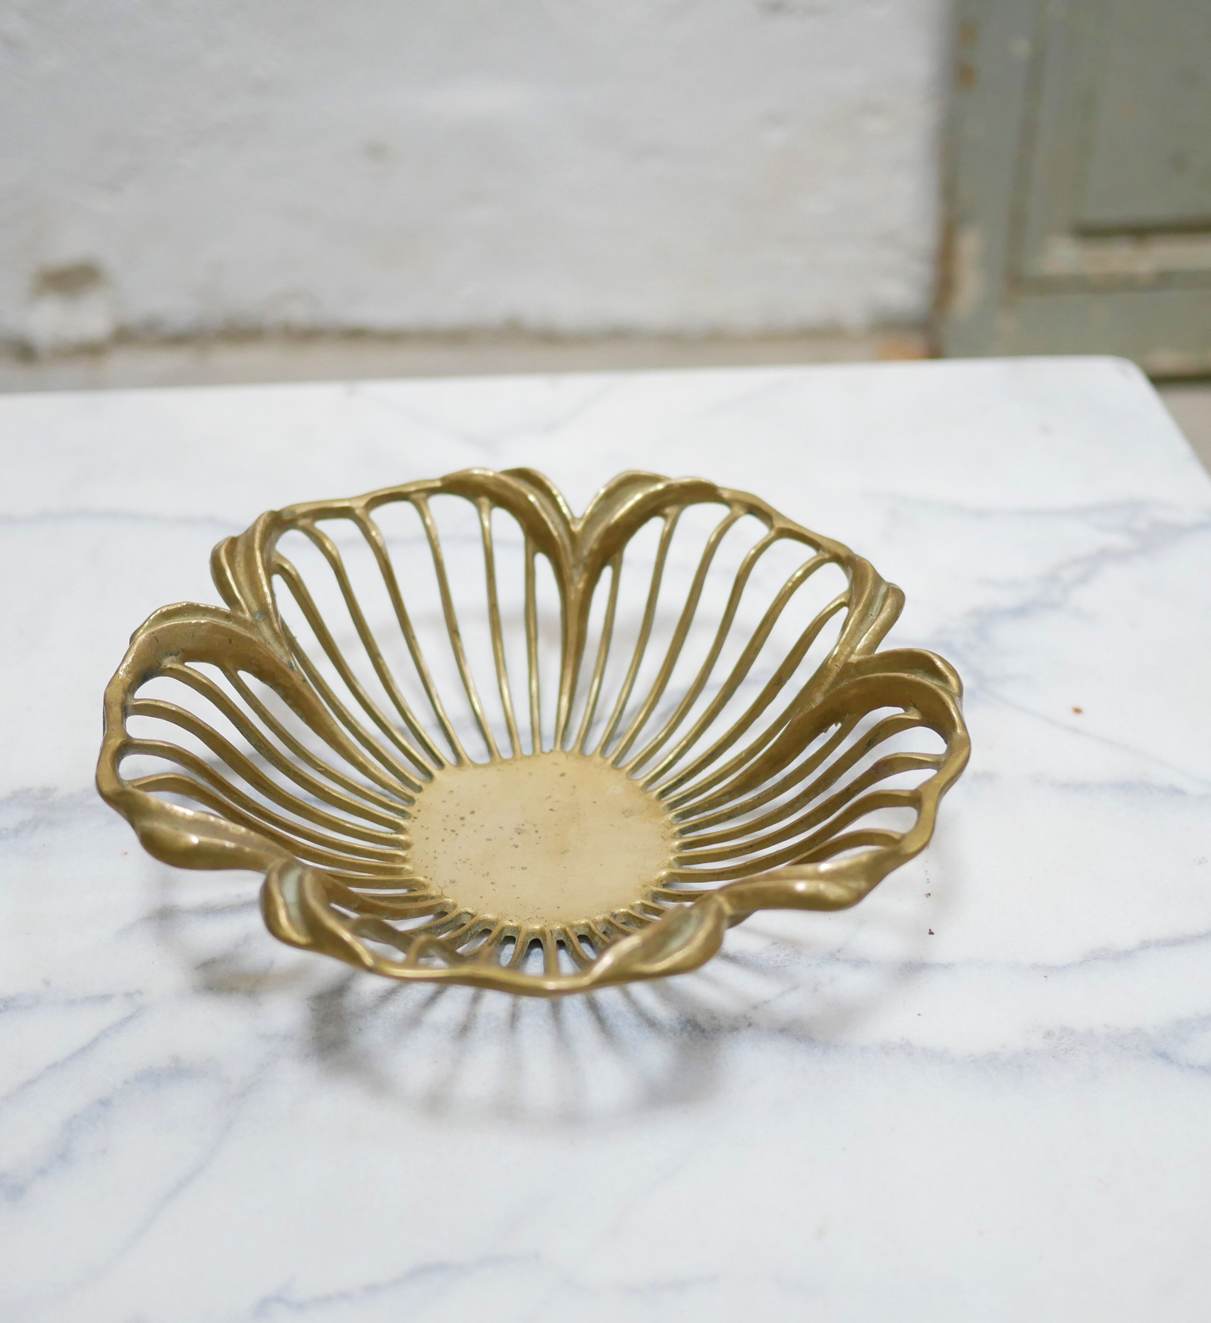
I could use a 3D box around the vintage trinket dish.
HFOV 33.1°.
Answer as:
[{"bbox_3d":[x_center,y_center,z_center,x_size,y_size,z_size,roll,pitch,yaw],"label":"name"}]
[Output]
[{"bbox_3d":[-0.020,0.032,0.622,0.255,0.067,0.255,0,36,0],"label":"vintage trinket dish"}]

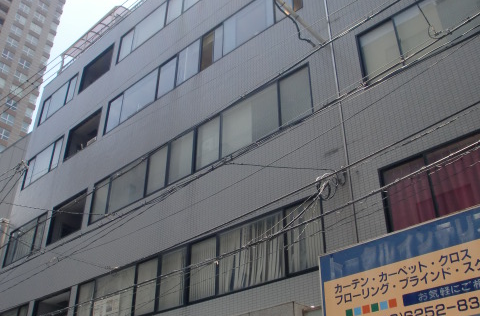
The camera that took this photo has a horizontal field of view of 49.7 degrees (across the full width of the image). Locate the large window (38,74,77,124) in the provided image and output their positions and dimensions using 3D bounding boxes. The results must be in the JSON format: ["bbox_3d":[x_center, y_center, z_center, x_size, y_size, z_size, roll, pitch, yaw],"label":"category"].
[{"bbox_3d":[-7.704,-2.416,22.008,2.880,1.440,0.130,-26,-40,35],"label":"large window"}]

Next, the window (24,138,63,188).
[{"bbox_3d":[-7.710,0.247,20.305,2.880,1.420,0.130,-26,-40,35],"label":"window"}]

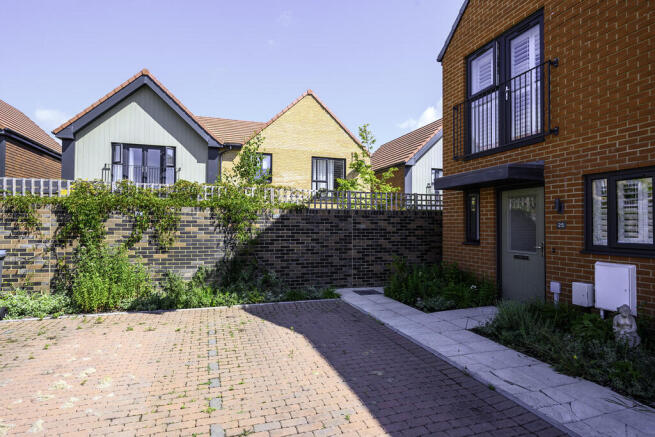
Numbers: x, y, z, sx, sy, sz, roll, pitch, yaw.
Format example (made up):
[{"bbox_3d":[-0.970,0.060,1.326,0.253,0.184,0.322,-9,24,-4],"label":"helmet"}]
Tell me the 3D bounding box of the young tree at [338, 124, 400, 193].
[{"bbox_3d":[1.307,-0.712,11.269,2.000,4.720,2.000,0,-1,-18],"label":"young tree"}]

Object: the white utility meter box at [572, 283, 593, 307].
[{"bbox_3d":[3.476,1.031,4.709,0.120,0.300,0.205,0,-1,-19],"label":"white utility meter box"}]

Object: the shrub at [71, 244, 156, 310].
[{"bbox_3d":[-3.720,0.993,6.065,1.300,1.100,0.850,0,-1,-18],"label":"shrub"}]

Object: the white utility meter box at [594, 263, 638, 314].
[{"bbox_3d":[3.602,0.884,4.340,0.130,0.620,0.420,0,-1,-19],"label":"white utility meter box"}]

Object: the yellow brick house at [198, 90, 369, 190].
[{"bbox_3d":[-2.255,-2.021,19.824,6.520,7.690,8.000,0,-1,-18],"label":"yellow brick house"}]

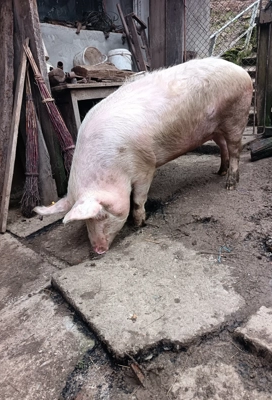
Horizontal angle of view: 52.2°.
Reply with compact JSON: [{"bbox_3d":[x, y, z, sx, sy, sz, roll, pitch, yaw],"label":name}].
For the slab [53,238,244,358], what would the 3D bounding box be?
[{"bbox_3d":[0.058,0.448,1.369,0.720,0.070,0.580,-16,33,-26],"label":"slab"}]

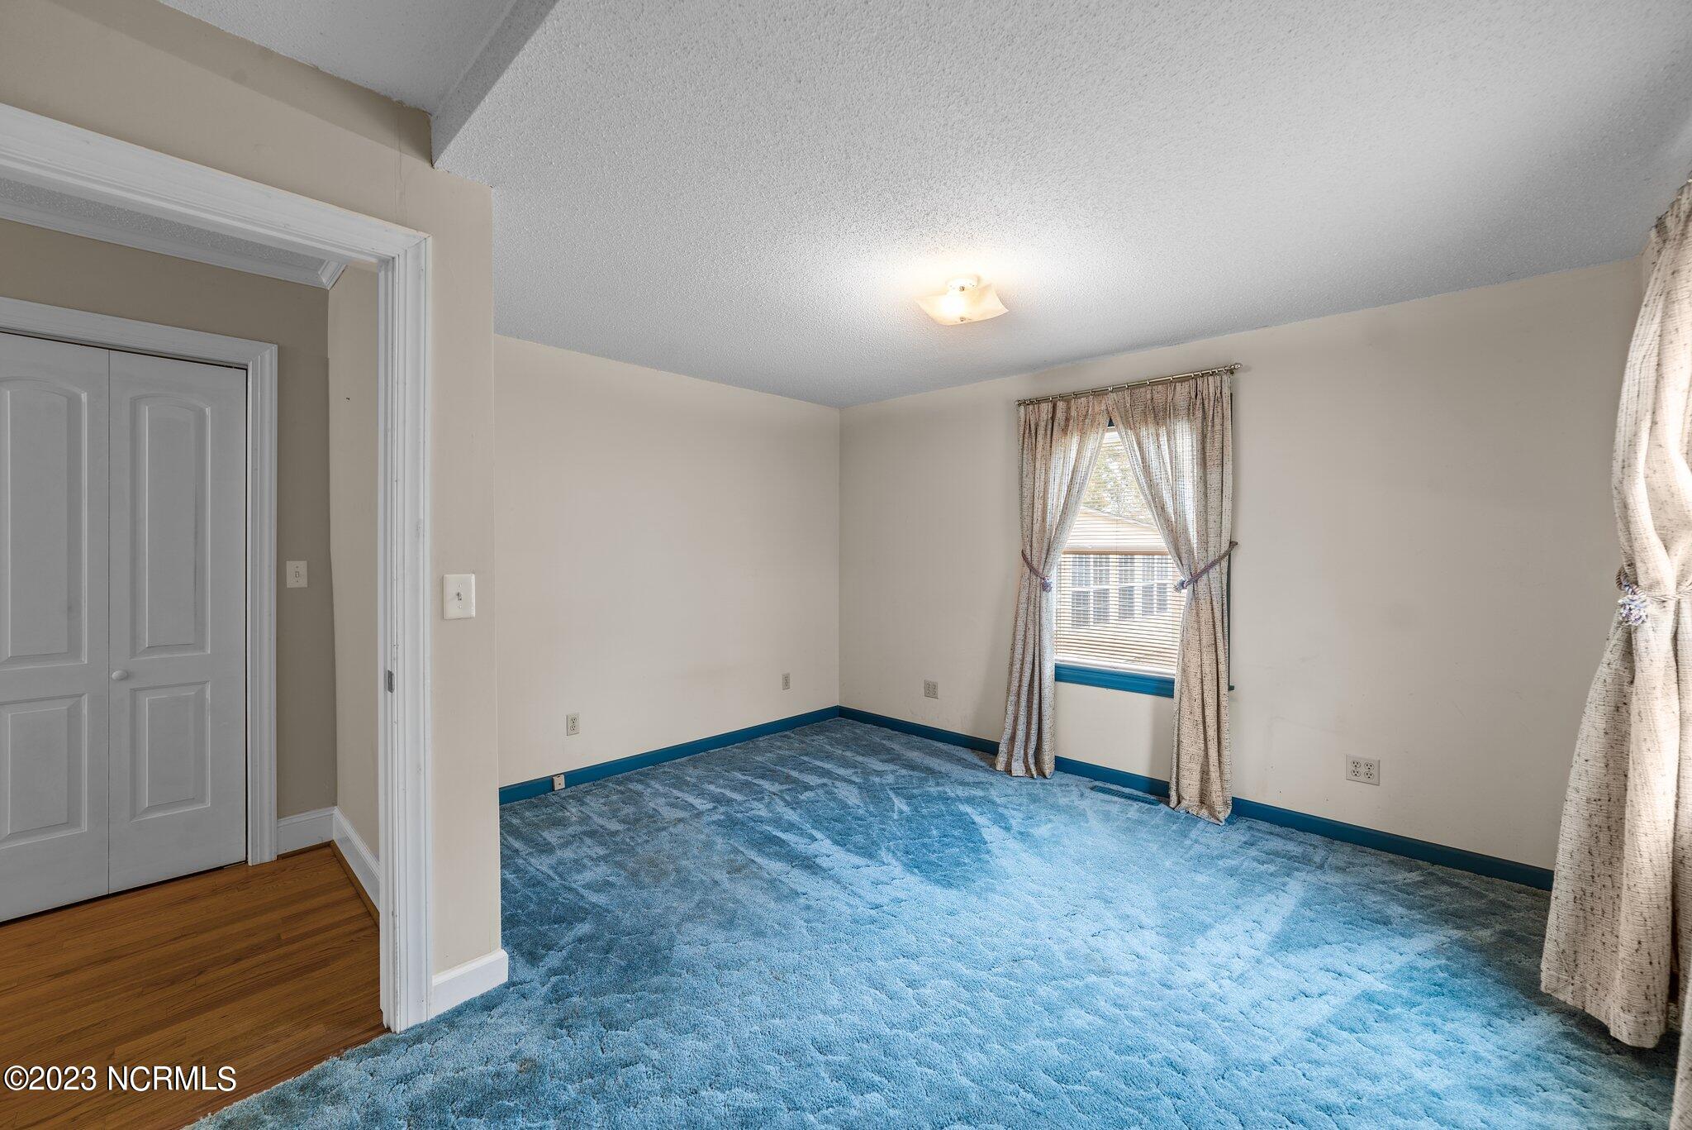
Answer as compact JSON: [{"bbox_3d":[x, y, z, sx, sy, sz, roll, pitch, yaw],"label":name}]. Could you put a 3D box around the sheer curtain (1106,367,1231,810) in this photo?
[{"bbox_3d":[1.677,0.156,3.471,0.639,2.218,0.148,2,2,43],"label":"sheer curtain"}]

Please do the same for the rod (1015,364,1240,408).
[{"bbox_3d":[1.491,-0.983,3.633,1.218,0.044,0.079,2,2,43],"label":"rod"}]

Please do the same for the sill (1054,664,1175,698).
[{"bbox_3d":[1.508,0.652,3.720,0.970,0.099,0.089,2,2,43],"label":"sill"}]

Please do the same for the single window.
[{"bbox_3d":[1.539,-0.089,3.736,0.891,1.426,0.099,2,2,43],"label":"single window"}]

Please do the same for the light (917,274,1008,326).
[{"bbox_3d":[0.478,-1.081,2.645,0.307,0.117,0.307,1,2,33],"label":"light"}]

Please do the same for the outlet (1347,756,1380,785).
[{"bbox_3d":[2.343,0.931,2.980,0.117,0.115,0.008,2,2,43],"label":"outlet"}]

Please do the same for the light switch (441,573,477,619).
[{"bbox_3d":[-1.109,0.091,1.890,0.010,0.125,0.081,2,2,43],"label":"light switch"}]

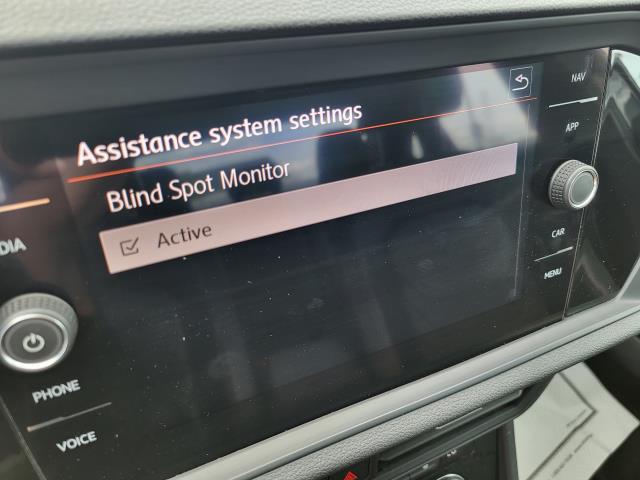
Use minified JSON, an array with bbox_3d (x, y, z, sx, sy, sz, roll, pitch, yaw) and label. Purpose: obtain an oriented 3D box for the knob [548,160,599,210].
[{"bbox_3d":[0.111,-0.024,0.210,0.022,0.022,0.009,-15,26,-21],"label":"knob"}]

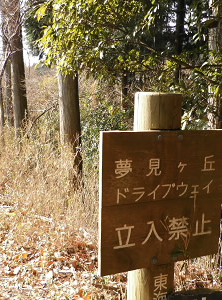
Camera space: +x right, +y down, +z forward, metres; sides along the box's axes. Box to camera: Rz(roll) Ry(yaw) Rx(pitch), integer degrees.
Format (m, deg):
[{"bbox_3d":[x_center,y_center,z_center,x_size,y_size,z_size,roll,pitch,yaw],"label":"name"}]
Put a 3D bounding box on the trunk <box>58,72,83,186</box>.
[{"bbox_3d":[-0.644,-0.329,5.000,0.350,1.850,0.350,-3,9,-9],"label":"trunk"}]

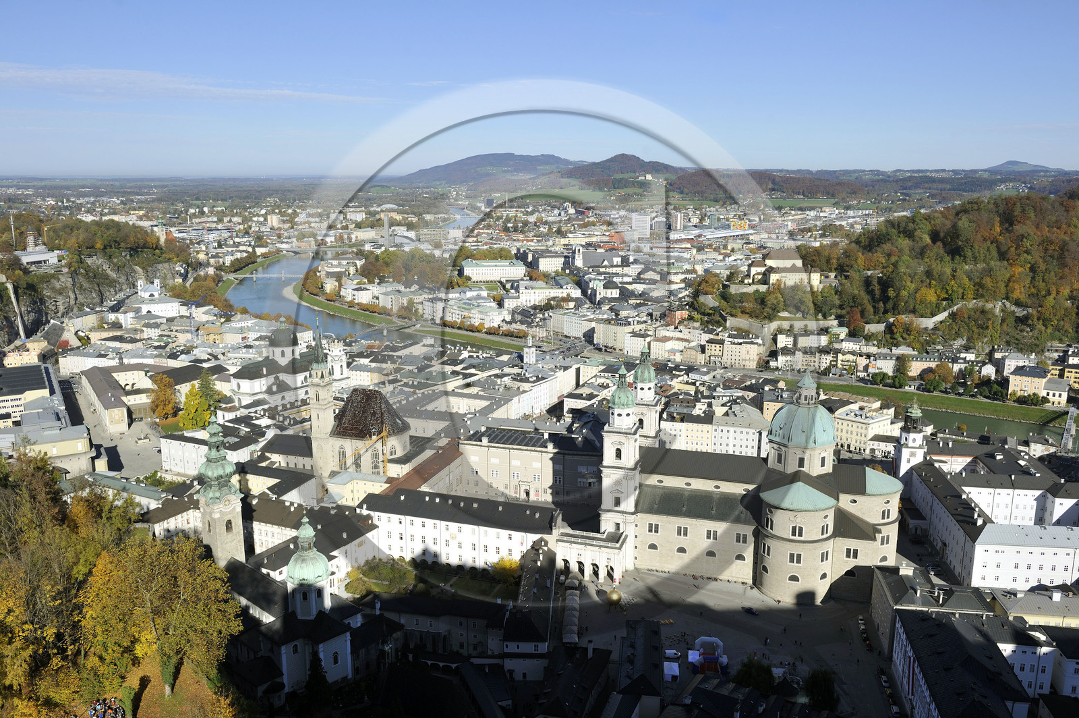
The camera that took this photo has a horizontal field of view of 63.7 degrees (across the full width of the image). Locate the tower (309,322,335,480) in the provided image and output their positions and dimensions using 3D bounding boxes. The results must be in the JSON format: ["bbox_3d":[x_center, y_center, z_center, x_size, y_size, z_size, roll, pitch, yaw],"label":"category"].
[{"bbox_3d":[-94.170,22.240,376.320,7.800,80.000,7.800,4,13,18],"label":"tower"}]

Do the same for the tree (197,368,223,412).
[{"bbox_3d":[-205.152,21.303,538.480,14.300,30.500,14.000,0,12,0],"label":"tree"}]

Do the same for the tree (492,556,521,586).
[{"bbox_3d":[-11.750,74.940,305.390,9.800,9.600,9.800,0,12,-2],"label":"tree"}]

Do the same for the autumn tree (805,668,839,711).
[{"bbox_3d":[79.533,92.065,243.952,8.700,10.700,8.600,0,12,0],"label":"autumn tree"}]

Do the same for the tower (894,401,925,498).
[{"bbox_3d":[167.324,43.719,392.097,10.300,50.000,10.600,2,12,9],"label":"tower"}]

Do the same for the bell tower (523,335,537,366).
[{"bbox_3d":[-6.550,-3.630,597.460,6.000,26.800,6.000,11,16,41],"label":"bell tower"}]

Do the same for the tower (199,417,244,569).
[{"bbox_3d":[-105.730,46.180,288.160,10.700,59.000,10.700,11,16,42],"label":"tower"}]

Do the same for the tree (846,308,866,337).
[{"bbox_3d":[260.830,-31.320,718.010,14.640,23.300,14.640,4,13,20],"label":"tree"}]

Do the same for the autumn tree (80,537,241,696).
[{"bbox_3d":[-49.494,34.654,114.688,19.800,21.800,19.500,0,12,0],"label":"autumn tree"}]

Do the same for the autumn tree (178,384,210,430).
[{"bbox_3d":[-206.190,27.890,521.240,18.220,25.120,18.220,-5,13,-22],"label":"autumn tree"}]

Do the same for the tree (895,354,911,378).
[{"bbox_3d":[269.860,5.360,646.210,11.920,18.630,11.920,5,13,23],"label":"tree"}]

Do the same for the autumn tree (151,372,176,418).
[{"bbox_3d":[-231.680,22.790,537.970,15.670,28.020,15.670,-5,13,-23],"label":"autumn tree"}]

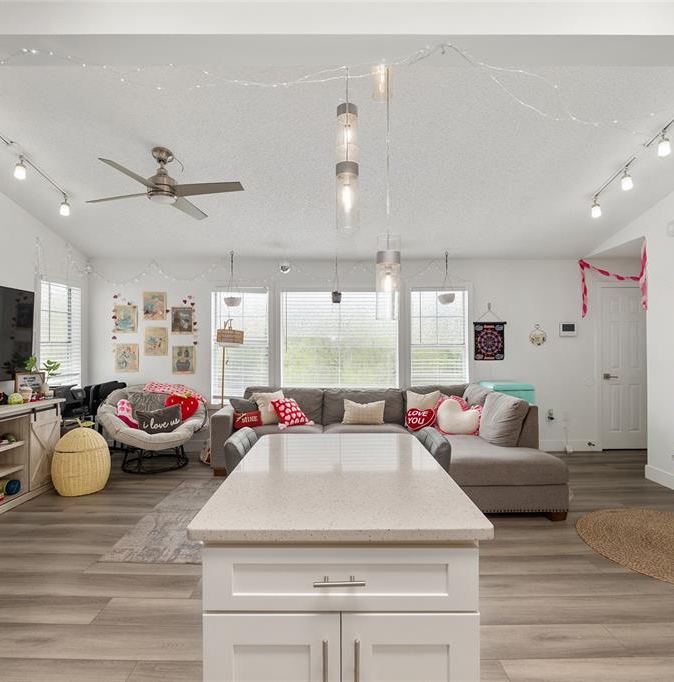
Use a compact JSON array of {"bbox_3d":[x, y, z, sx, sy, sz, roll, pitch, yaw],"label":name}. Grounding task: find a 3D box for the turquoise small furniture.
[{"bbox_3d":[2.000,0.933,4.670,0.480,0.850,0.420,0,-1,0],"label":"turquoise small furniture"}]

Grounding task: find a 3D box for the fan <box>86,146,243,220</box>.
[{"bbox_3d":[-1.380,-1.300,3.150,1.290,0.450,1.290,0,0,9],"label":"fan"}]

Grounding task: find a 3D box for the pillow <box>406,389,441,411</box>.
[{"bbox_3d":[0.918,0.690,4.230,0.400,0.380,0.130,0,-19,0],"label":"pillow"}]

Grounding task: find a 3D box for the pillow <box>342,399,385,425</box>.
[{"bbox_3d":[0.300,0.785,4.430,0.480,0.310,0.140,0,-18,0],"label":"pillow"}]

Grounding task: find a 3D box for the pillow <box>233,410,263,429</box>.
[{"bbox_3d":[-0.920,0.808,4.100,0.330,0.200,0.110,0,-19,-28],"label":"pillow"}]

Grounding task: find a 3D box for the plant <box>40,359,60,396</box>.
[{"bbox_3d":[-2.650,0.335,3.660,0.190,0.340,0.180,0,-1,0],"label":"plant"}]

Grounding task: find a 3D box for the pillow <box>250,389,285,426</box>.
[{"bbox_3d":[-0.790,0.755,4.500,0.420,0.420,0.150,0,-18,-5],"label":"pillow"}]

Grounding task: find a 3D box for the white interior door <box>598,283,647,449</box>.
[{"bbox_3d":[3.645,0.347,5.030,0.610,2.045,0.050,0,0,0],"label":"white interior door"}]

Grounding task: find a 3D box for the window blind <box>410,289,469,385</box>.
[{"bbox_3d":[1.270,0.050,4.920,0.740,1.400,0.060,0,-1,0],"label":"window blind"}]

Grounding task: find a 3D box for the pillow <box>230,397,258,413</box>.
[{"bbox_3d":[-1.005,0.790,4.420,0.370,0.330,0.130,0,-15,-20],"label":"pillow"}]

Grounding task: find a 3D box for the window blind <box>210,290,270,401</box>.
[{"bbox_3d":[-1.195,0.055,4.920,0.720,1.400,0.060,0,-1,0],"label":"window blind"}]

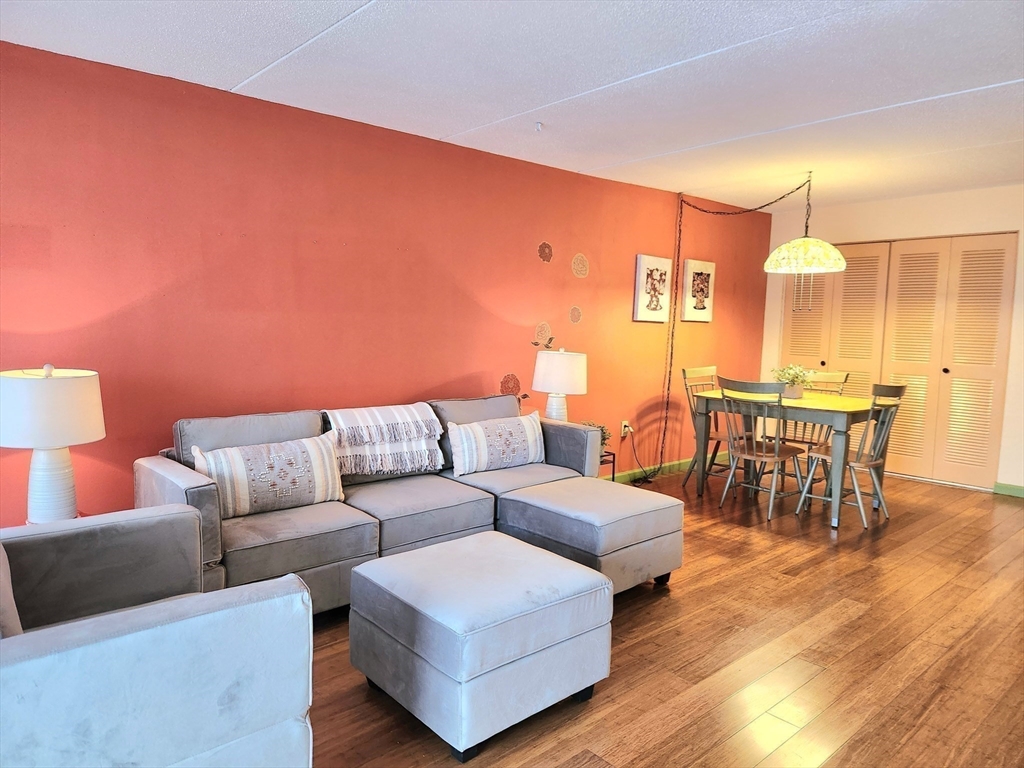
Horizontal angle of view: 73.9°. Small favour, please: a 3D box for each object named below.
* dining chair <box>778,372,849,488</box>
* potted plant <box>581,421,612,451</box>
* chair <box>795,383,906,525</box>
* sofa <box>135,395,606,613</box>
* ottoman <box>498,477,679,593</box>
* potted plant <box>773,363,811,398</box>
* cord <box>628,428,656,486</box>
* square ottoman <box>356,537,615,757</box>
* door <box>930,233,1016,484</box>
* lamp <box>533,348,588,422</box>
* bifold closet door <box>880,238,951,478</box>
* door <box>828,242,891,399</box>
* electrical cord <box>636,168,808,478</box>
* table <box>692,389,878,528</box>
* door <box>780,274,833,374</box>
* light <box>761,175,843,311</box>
[{"bbox_3d":[2.172,0.389,5.138,0.540,0.930,0.480,-4,7,-42],"label":"dining chair"},{"bbox_3d":[0.534,0.335,4.349,0.220,0.230,0.220,-4,7,-42],"label":"potted plant"},{"bbox_3d":[2.265,0.448,4.543,0.480,0.930,0.540,-4,7,-42],"label":"chair"},{"bbox_3d":[-0.603,0.544,3.490,2.250,0.855,0.860,-4,7,-42],"label":"sofa"},{"bbox_3d":[0.397,0.775,3.413,0.645,0.440,0.645,-4,8,-43],"label":"ottoman"},{"bbox_3d":[2.053,-0.023,4.962,0.257,0.253,0.285,-4,7,-42],"label":"potted plant"},{"bbox_3d":[1.057,0.589,5.541,0.380,0.420,0.220,-4,7,-42],"label":"cord"},{"bbox_3d":[-0.111,0.868,2.381,0.645,0.440,0.645,-4,7,-41],"label":"square ottoman"},{"bbox_3d":[3.736,-0.177,5.511,0.040,2.010,0.450,-4,7,-42],"label":"door"},{"bbox_3d":[0.316,0.060,4.468,0.360,0.590,0.360,1,6,0],"label":"lamp"},{"bbox_3d":[3.439,-0.216,5.836,0.040,2.001,0.456,-4,7,-42],"label":"bifold closet door"},{"bbox_3d":[3.128,-0.254,6.180,0.040,2.001,0.464,-4,7,-42],"label":"door"},{"bbox_3d":[1.558,-0.365,5.248,0.800,2.390,1.180,-4,7,-42],"label":"electrical cord"},{"bbox_3d":[2.035,0.488,4.968,0.841,0.765,1.146,-4,7,-42],"label":"table"},{"bbox_3d":[2.820,-0.291,6.522,0.040,2.001,0.456,-4,7,-42],"label":"door"},{"bbox_3d":[2.075,-1.005,4.823,0.550,0.964,0.550,-4,7,-42],"label":"light"}]

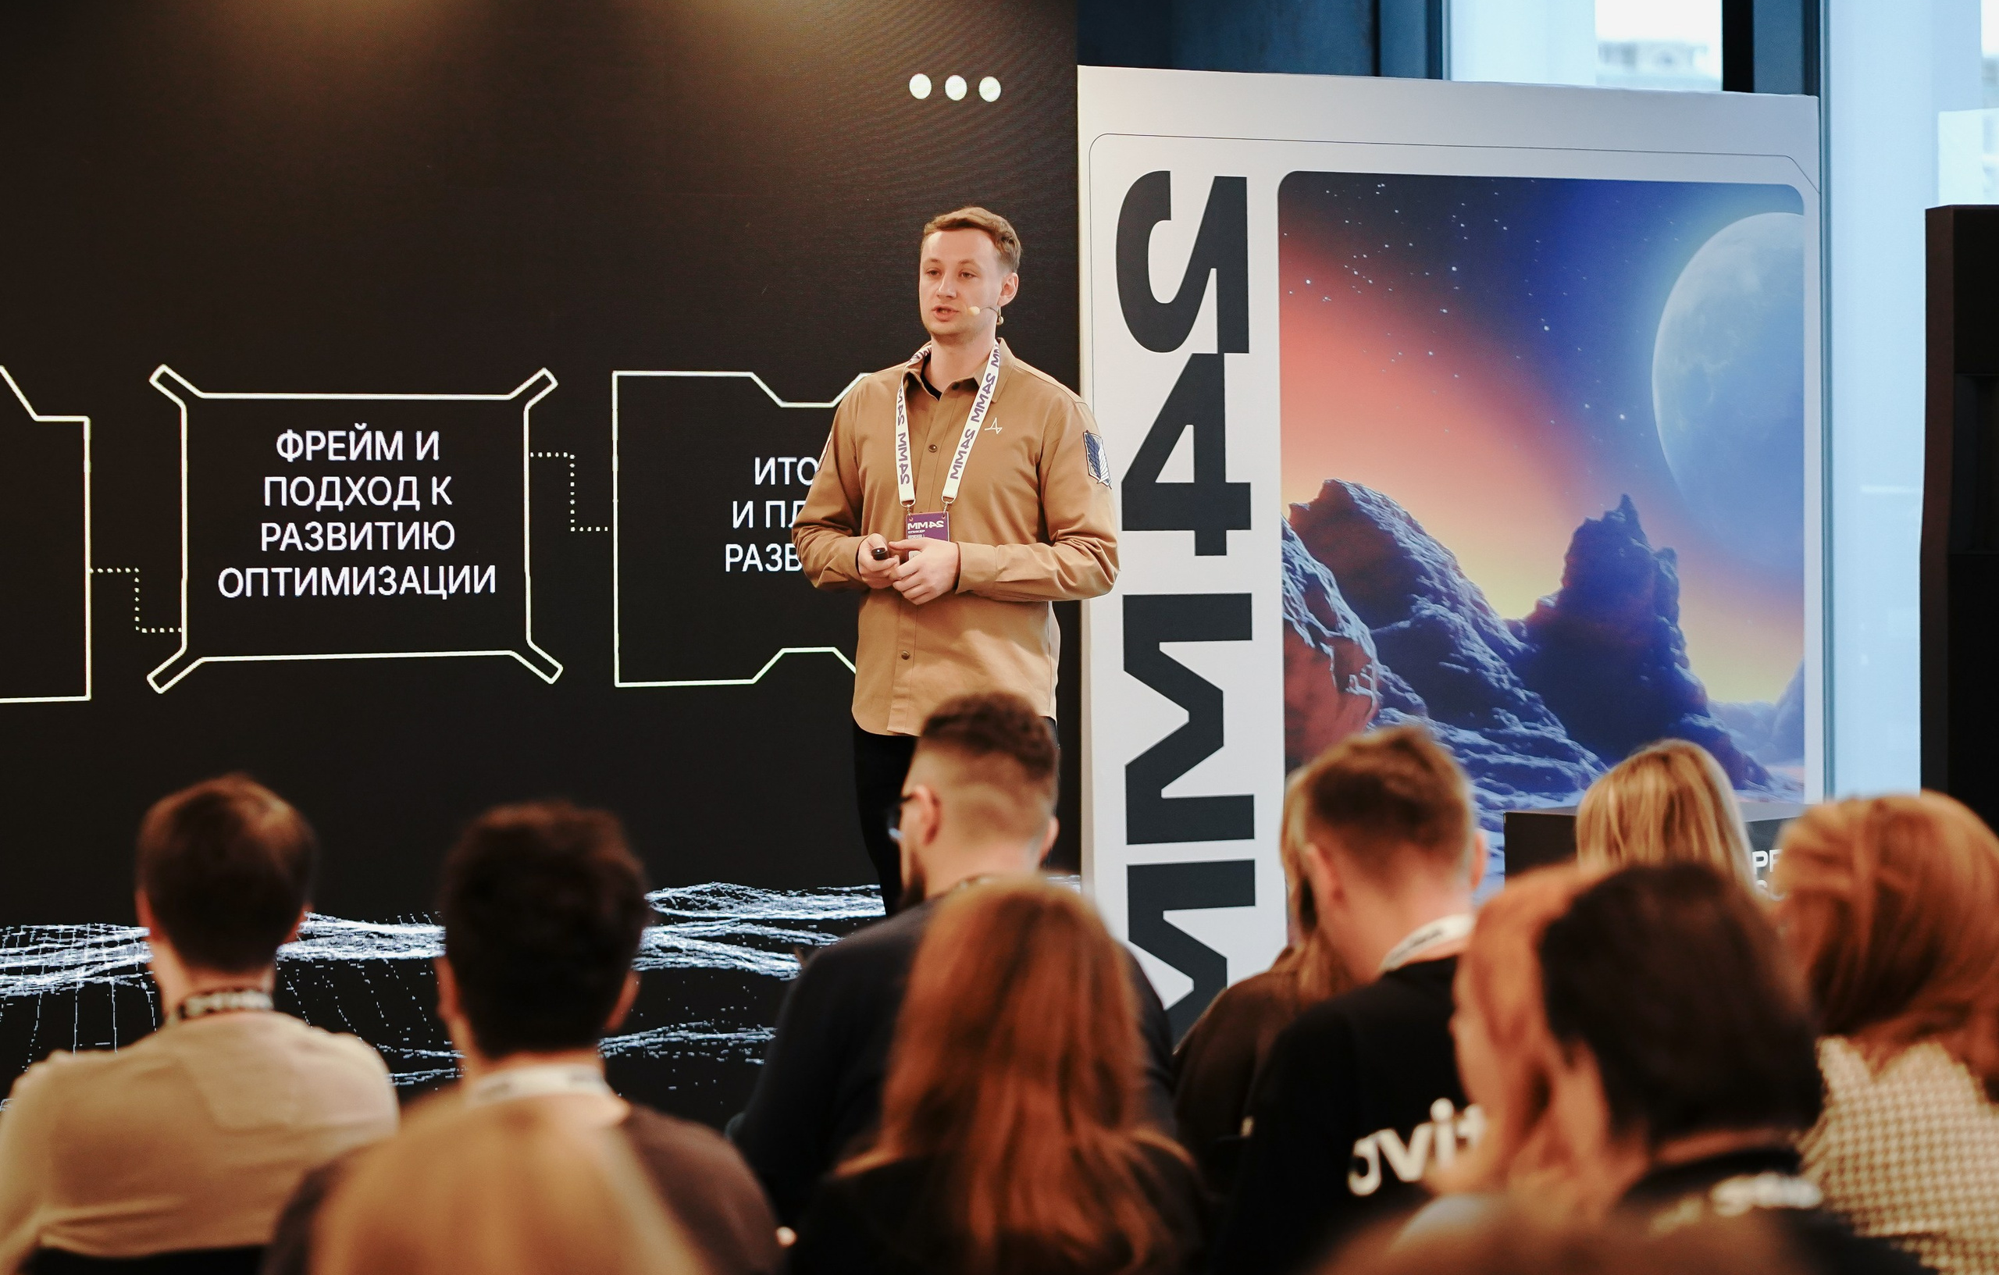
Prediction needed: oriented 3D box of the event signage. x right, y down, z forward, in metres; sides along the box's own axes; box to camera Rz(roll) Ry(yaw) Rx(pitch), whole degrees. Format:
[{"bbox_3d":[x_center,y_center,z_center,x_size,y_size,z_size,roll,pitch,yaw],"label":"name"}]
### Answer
[{"bbox_3d":[1.039,-0.012,10.838,2.000,2.500,0.150,-1,2,-27],"label":"event signage"}]

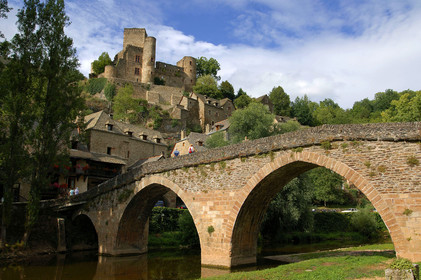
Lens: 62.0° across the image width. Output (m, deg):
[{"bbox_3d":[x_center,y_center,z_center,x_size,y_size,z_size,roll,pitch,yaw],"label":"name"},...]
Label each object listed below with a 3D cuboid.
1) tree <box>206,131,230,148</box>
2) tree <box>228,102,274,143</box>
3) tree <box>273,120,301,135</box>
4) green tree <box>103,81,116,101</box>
[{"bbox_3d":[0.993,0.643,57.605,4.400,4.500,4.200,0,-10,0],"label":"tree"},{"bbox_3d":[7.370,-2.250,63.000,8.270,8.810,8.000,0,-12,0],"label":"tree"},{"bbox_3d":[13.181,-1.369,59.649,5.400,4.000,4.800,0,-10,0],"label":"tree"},{"bbox_3d":[-32.850,-16.100,114.000,4.550,6.370,4.200,0,-12,0],"label":"green tree"}]

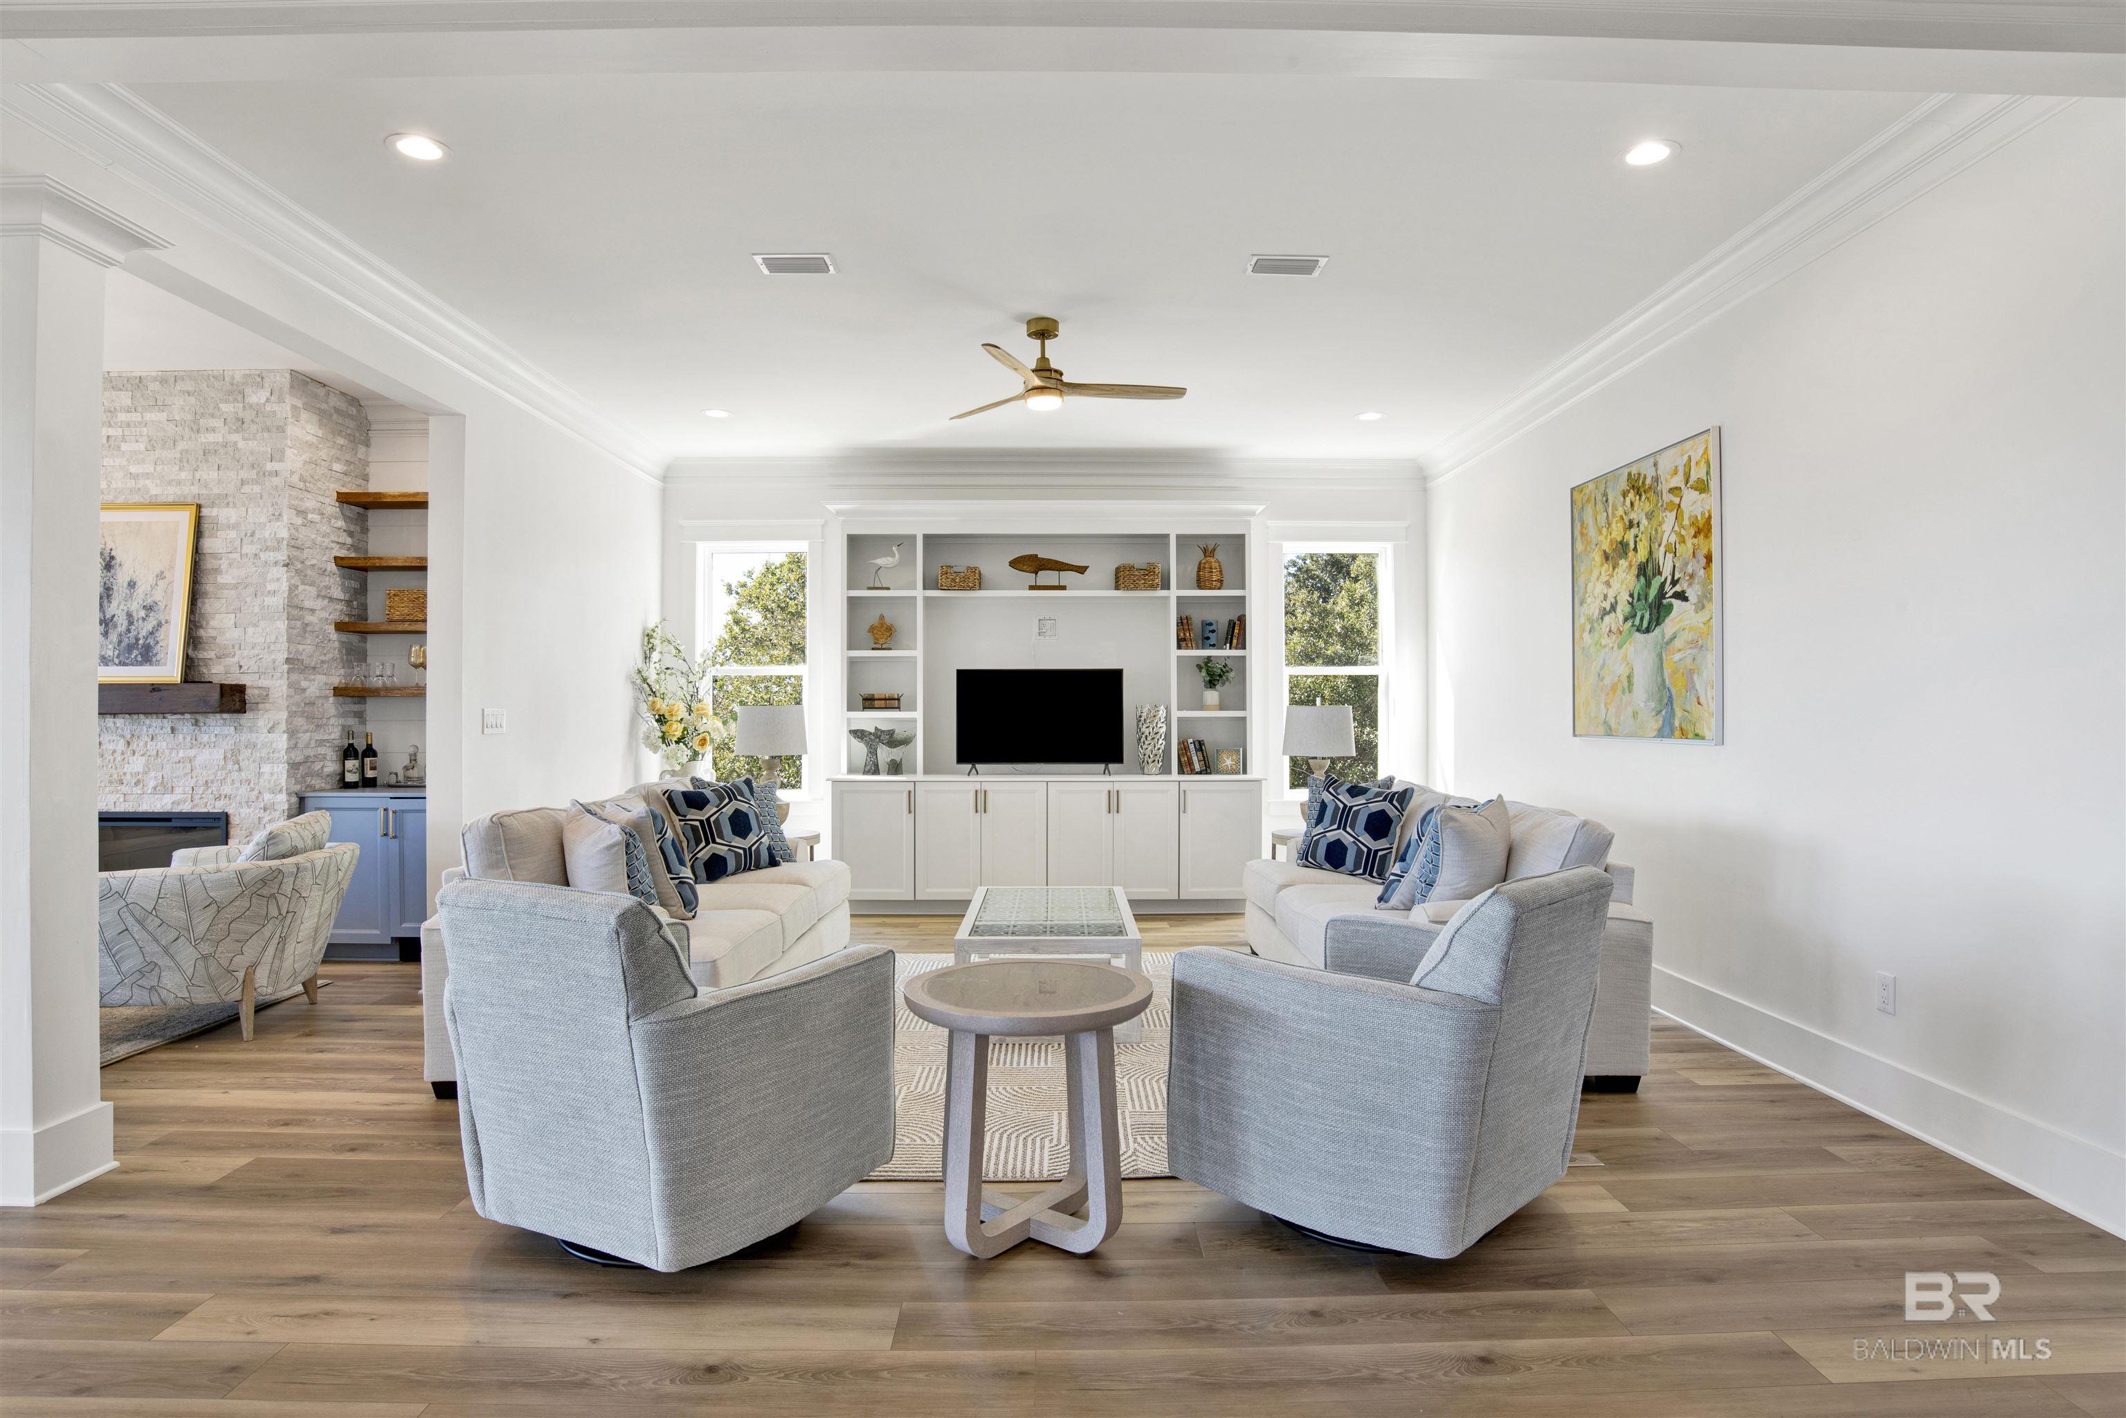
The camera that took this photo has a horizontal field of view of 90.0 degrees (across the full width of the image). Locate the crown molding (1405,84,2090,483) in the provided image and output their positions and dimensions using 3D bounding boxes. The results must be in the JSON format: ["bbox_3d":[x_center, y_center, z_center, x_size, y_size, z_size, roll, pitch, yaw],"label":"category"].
[{"bbox_3d":[2.547,-1.657,5.166,0.145,0.205,4.620,0,0,-1],"label":"crown molding"}]

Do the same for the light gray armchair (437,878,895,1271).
[{"bbox_3d":[-1.039,0.881,2.743,0.830,0.880,0.860,0,0,27],"label":"light gray armchair"}]

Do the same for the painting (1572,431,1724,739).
[{"bbox_3d":[2.604,-0.484,4.835,0.035,1.260,1.150,0,0,0],"label":"painting"}]

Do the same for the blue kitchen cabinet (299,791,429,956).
[{"bbox_3d":[-3.435,0.888,5.797,1.090,0.890,0.600,0,0,0],"label":"blue kitchen cabinet"}]

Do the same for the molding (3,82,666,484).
[{"bbox_3d":[-2.722,-1.657,5.112,0.145,0.205,4.620,0,0,-1],"label":"molding"}]

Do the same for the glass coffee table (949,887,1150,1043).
[{"bbox_3d":[-0.059,1.109,4.773,0.730,0.420,1.270,0,0,-1],"label":"glass coffee table"}]

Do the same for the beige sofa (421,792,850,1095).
[{"bbox_3d":[-1.647,0.848,4.618,1.000,0.940,2.150,0,0,-1],"label":"beige sofa"}]

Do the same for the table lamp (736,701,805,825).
[{"bbox_3d":[-1.711,0.339,6.234,0.420,0.790,0.420,0,0,0],"label":"table lamp"}]

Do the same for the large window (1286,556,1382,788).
[{"bbox_3d":[1.921,-0.271,7.522,0.730,1.750,0.100,0,0,-1],"label":"large window"}]

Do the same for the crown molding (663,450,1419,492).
[{"bbox_3d":[-0.110,-1.643,7.379,5.400,0.205,0.150,0,0,-1],"label":"crown molding"}]

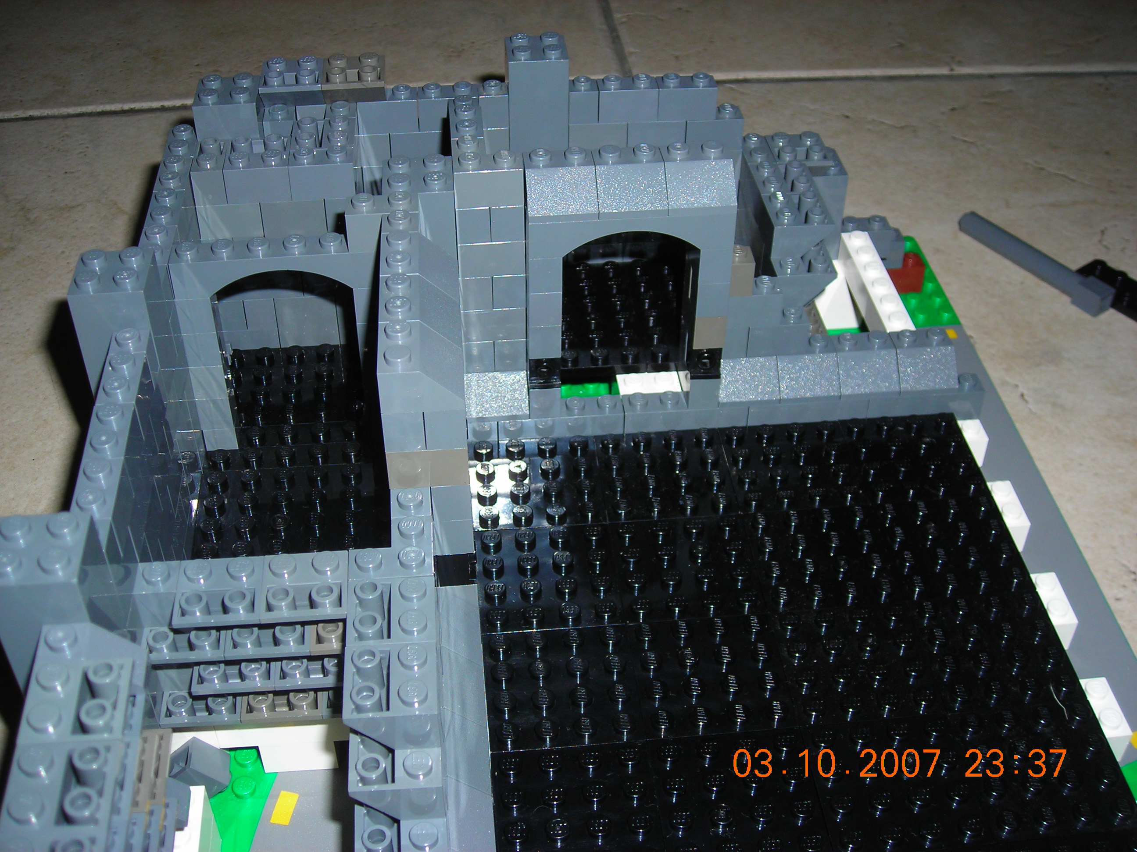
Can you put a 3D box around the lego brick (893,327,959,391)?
[{"bbox_3d":[0.093,-0.017,0.352,0.016,0.011,0.016,-4,41,-4],"label":"lego brick"}]

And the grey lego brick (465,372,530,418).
[{"bbox_3d":[-0.018,-0.010,0.342,0.016,0.010,0.016,-4,41,-4],"label":"grey lego brick"}]

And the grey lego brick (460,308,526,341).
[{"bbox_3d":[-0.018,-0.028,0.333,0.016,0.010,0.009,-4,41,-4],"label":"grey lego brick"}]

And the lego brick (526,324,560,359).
[{"bbox_3d":[-0.006,-0.024,0.326,0.008,0.011,0.009,-4,41,-4],"label":"lego brick"}]

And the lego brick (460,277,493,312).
[{"bbox_3d":[-0.022,-0.035,0.326,0.008,0.010,0.008,-4,41,-4],"label":"lego brick"}]

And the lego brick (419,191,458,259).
[{"bbox_3d":[-0.034,-0.046,0.309,0.016,0.030,0.016,-4,41,-4],"label":"lego brick"}]

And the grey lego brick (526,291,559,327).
[{"bbox_3d":[-0.006,-0.030,0.321,0.008,0.010,0.008,-4,41,-4],"label":"grey lego brick"}]

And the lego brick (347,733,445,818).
[{"bbox_3d":[-0.029,0.061,0.230,0.016,0.011,0.008,-4,41,-4],"label":"lego brick"}]

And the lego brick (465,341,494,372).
[{"bbox_3d":[-0.023,-0.021,0.337,0.008,0.011,0.009,-4,41,-4],"label":"lego brick"}]

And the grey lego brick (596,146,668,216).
[{"bbox_3d":[0.014,-0.056,0.305,0.016,0.011,0.016,-3,41,-4],"label":"grey lego brick"}]

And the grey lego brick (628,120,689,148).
[{"bbox_3d":[0.024,-0.081,0.367,0.016,0.011,0.008,-3,40,-5],"label":"grey lego brick"}]

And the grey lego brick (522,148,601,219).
[{"bbox_3d":[-0.002,-0.055,0.305,0.016,0.011,0.016,-4,41,-4],"label":"grey lego brick"}]

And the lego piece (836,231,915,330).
[{"bbox_3d":[0.085,-0.038,0.372,0.008,0.011,0.048,-4,41,-4],"label":"lego piece"}]

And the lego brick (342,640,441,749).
[{"bbox_3d":[-0.030,0.046,0.230,0.016,0.011,0.016,-3,40,-5],"label":"lego brick"}]

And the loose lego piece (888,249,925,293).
[{"bbox_3d":[0.102,-0.047,0.416,0.016,0.011,0.008,-3,40,-5],"label":"loose lego piece"}]

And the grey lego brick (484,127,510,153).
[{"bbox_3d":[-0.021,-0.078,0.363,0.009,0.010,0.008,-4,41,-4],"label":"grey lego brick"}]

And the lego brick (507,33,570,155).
[{"bbox_3d":[-0.008,-0.088,0.359,0.016,0.030,0.016,-3,41,-4],"label":"lego brick"}]

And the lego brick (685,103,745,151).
[{"bbox_3d":[0.039,-0.082,0.367,0.016,0.011,0.008,-4,41,-4],"label":"lego brick"}]

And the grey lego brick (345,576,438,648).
[{"bbox_3d":[-0.031,0.036,0.242,0.016,0.011,0.016,-3,40,-5],"label":"grey lego brick"}]

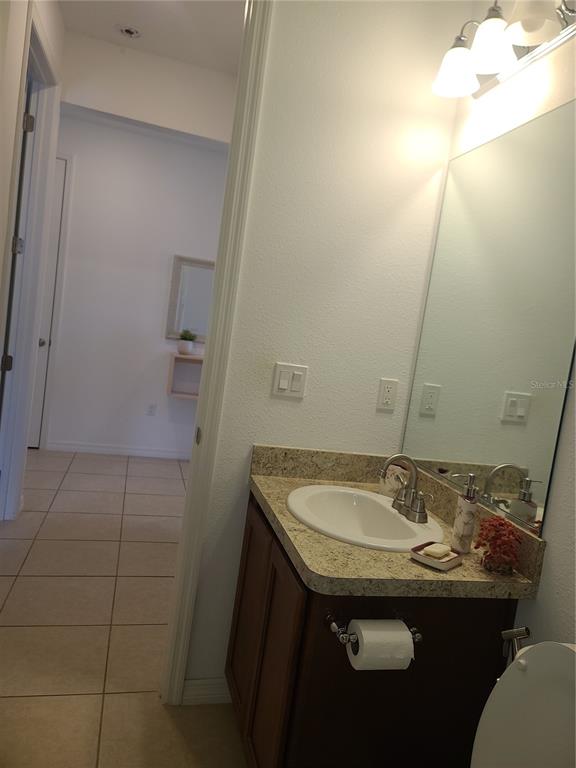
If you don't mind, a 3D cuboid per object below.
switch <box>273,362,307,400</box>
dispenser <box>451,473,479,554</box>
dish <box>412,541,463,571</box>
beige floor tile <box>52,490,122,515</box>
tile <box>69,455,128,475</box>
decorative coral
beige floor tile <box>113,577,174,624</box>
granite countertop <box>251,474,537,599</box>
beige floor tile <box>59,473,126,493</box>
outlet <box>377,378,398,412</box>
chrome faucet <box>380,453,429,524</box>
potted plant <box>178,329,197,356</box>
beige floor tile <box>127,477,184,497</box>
[{"bbox_3d":[0.009,-0.009,1.921,0.116,0.116,0.012,6,5,-15],"label":"switch"},{"bbox_3d":[0.467,0.340,1.464,0.092,0.203,0.064,5,6,-25],"label":"dispenser"},{"bbox_3d":[0.367,0.422,1.363,0.089,0.022,0.110,12,7,41],"label":"dish"},{"bbox_3d":[-1.384,0.830,3.872,0.459,0.010,0.455,6,5,-15],"label":"beige floor tile"},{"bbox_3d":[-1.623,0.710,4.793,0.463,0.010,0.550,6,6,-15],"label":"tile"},{"bbox_3d":[0.515,0.395,1.375,0.108,0.125,0.108,6,6,-15],"label":"decorative coral"},{"bbox_3d":[-0.598,1.044,2.679,0.459,0.010,0.455,6,5,-15],"label":"beige floor tile"},{"bbox_3d":[0.234,0.415,1.633,0.564,0.041,0.786,6,6,-15],"label":"granite countertop"},{"bbox_3d":[-1.498,0.774,4.310,0.459,0.010,0.455,6,5,-15],"label":"beige floor tile"},{"bbox_3d":[0.363,0.040,2.019,0.072,0.116,0.010,6,5,-15],"label":"outlet"},{"bbox_3d":[0.338,0.301,1.662,0.152,0.184,0.225,6,6,-15],"label":"chrome faucet"},{"bbox_3d":[-0.916,-0.378,5.078,0.150,0.225,0.150,6,5,-15],"label":"potted plant"},{"bbox_3d":[-1.049,0.821,4.428,0.463,0.010,0.455,6,6,-15],"label":"beige floor tile"}]

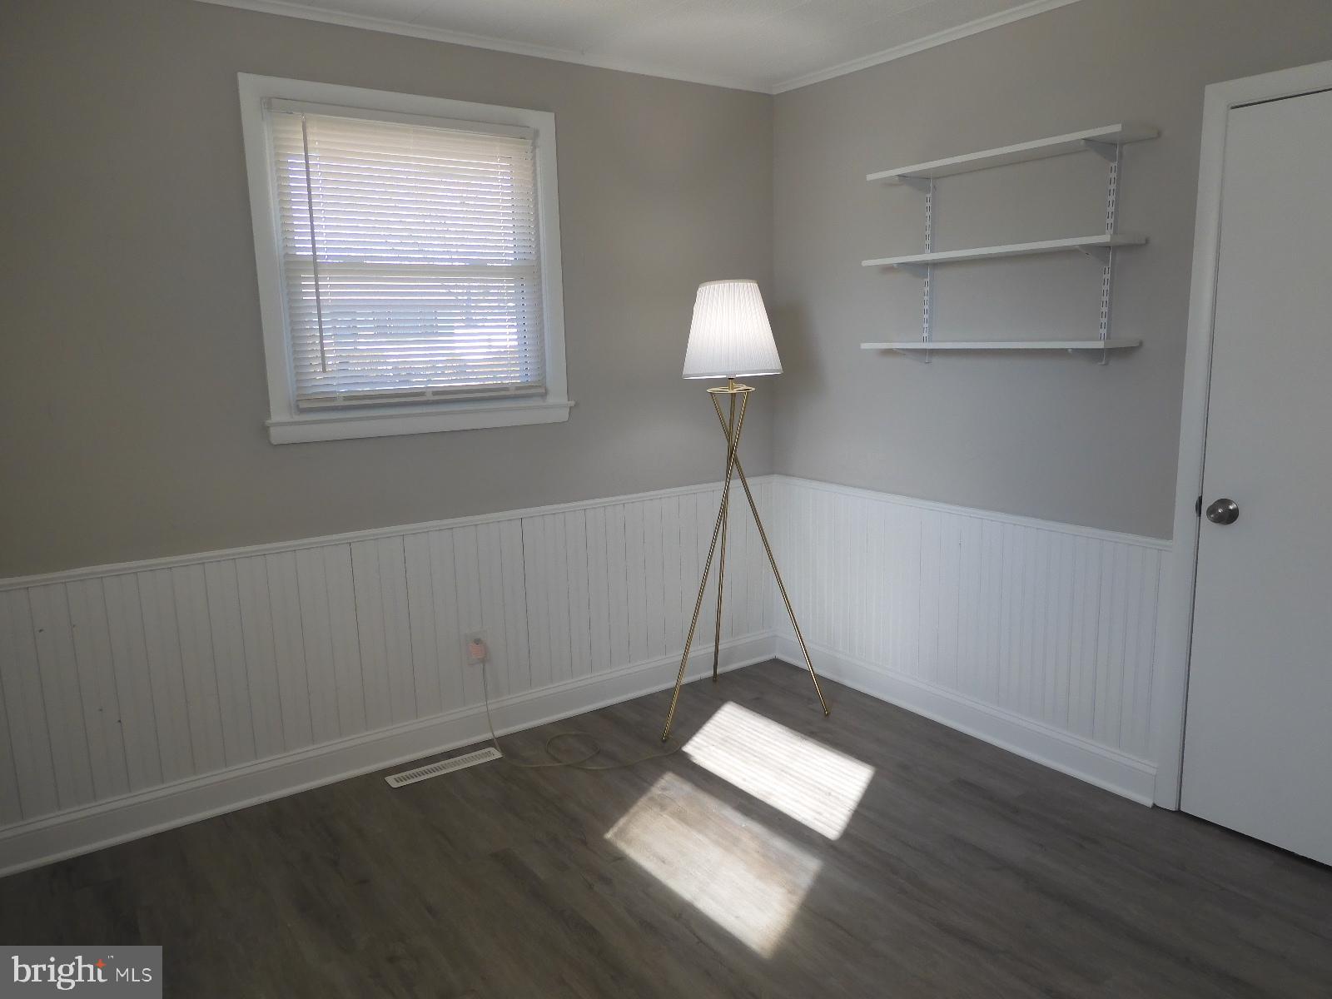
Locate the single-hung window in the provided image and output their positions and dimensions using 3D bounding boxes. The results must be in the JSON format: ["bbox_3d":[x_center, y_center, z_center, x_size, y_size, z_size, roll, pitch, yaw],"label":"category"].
[{"bbox_3d":[-0.813,-0.770,3.087,1.063,1.090,0.100,-8,12,-34],"label":"single-hung window"}]

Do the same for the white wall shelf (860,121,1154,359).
[{"bbox_3d":[1.035,-0.758,2.948,0.196,0.650,0.917,-8,12,-34],"label":"white wall shelf"}]

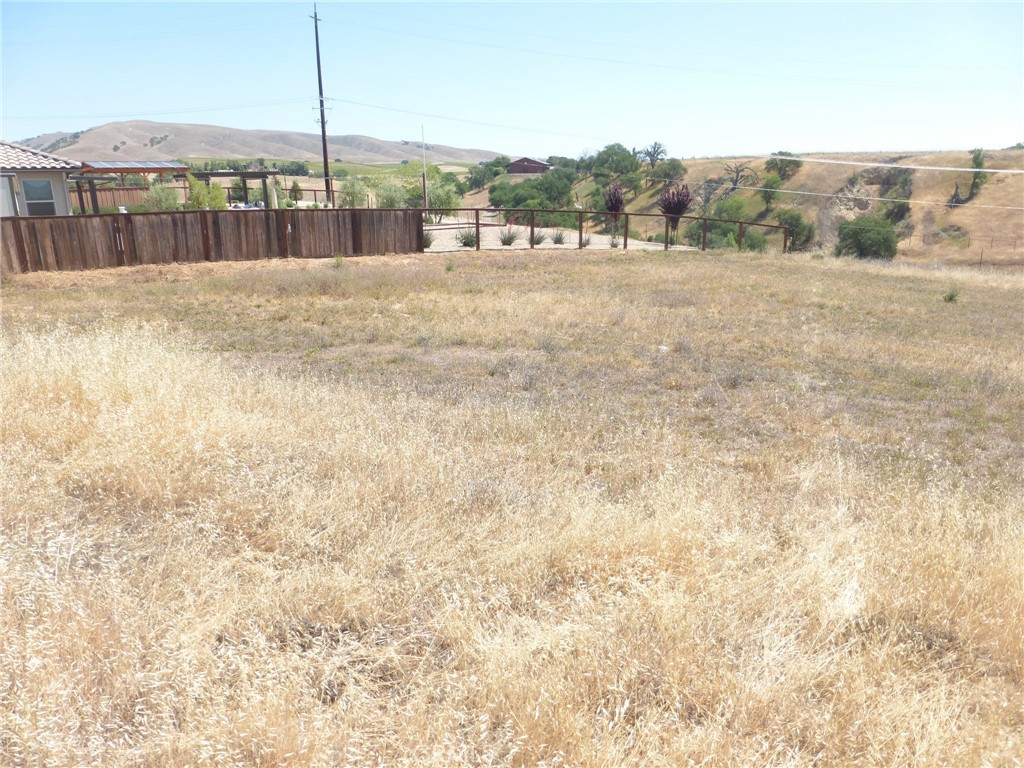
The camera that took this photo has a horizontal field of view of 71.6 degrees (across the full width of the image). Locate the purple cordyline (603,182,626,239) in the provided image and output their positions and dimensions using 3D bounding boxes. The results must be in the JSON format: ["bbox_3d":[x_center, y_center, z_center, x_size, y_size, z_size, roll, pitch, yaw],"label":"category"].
[{"bbox_3d":[5.630,-9.503,39.000,1.099,3.055,1.099,1,15,8],"label":"purple cordyline"}]

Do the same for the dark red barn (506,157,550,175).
[{"bbox_3d":[5.444,-72.001,234.257,15.180,5.210,16.000,2,16,8],"label":"dark red barn"}]

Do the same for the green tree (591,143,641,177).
[{"bbox_3d":[25.021,-53.754,170.000,11.493,7.942,10.918,1,15,8],"label":"green tree"}]

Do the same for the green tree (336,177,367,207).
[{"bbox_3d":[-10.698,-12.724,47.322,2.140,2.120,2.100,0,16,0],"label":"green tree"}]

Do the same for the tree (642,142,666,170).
[{"bbox_3d":[36.336,-58.057,181.045,6.960,6.680,6.200,0,16,0],"label":"tree"}]

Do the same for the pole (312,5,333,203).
[{"bbox_3d":[-14.786,-21.468,55.253,1.300,14.700,0.500,0,16,0],"label":"pole"}]

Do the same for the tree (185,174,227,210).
[{"bbox_3d":[-13.801,-8.216,31.969,1.950,2.380,1.800,0,16,0],"label":"tree"}]

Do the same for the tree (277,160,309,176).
[{"bbox_3d":[-100.604,-98.760,325.417,15.320,7.020,11.000,0,16,0],"label":"tree"}]

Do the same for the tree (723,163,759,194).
[{"bbox_3d":[48.275,-43.415,150.000,7.606,6.596,6.085,4,16,17],"label":"tree"}]

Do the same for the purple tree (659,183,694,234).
[{"bbox_3d":[8.457,-8.817,36.500,1.748,3.009,1.748,3,16,12],"label":"purple tree"}]

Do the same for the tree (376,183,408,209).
[{"bbox_3d":[-7.872,-11.792,46.000,2.073,2.465,2.073,-3,15,-9],"label":"tree"}]

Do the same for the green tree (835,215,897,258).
[{"bbox_3d":[30.869,-12.793,62.000,5.414,3.919,5.143,7,17,25],"label":"green tree"}]

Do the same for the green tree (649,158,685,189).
[{"bbox_3d":[36.974,-49.951,167.742,8.870,6.340,8.000,0,16,0],"label":"green tree"}]

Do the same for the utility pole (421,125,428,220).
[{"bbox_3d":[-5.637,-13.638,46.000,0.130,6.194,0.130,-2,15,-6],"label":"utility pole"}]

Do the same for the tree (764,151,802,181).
[{"bbox_3d":[65.808,-52.942,172.095,9.630,6.950,8.500,0,16,0],"label":"tree"}]

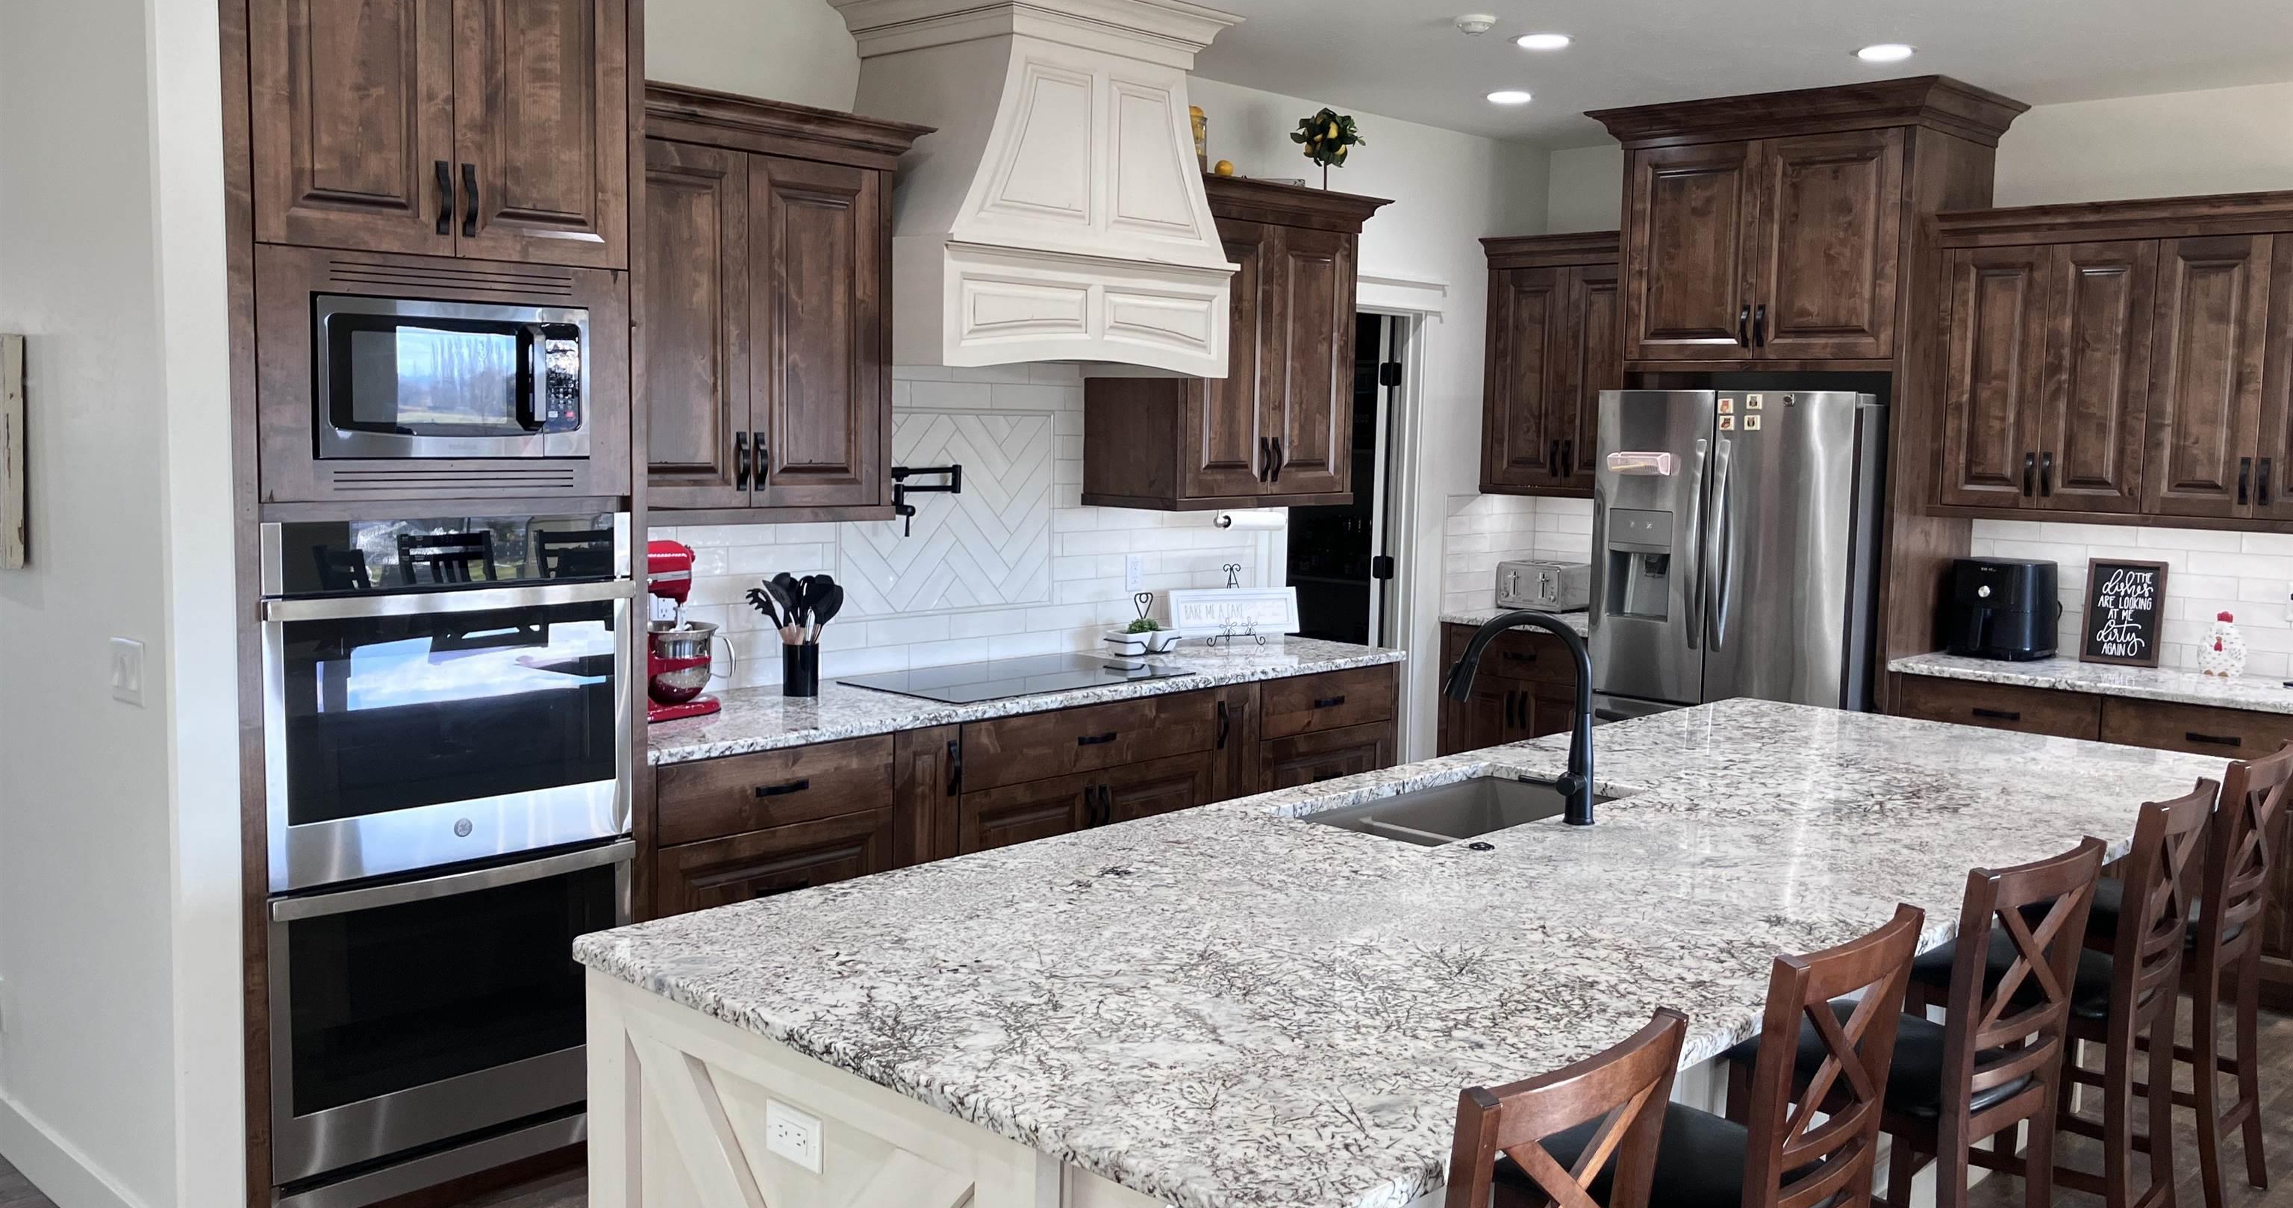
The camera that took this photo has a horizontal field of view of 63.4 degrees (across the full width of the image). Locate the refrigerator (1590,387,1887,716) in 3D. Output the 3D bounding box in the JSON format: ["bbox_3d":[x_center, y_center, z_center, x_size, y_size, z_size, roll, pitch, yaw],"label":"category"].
[{"bbox_3d":[2.183,0.152,6.540,0.915,1.786,0.875,6,7,43],"label":"refrigerator"}]

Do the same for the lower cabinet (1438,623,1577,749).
[{"bbox_3d":[1.620,0.526,7.240,0.750,0.884,0.605,6,8,44],"label":"lower cabinet"}]

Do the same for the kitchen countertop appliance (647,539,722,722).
[{"bbox_3d":[-1.177,0.059,4.566,0.262,0.422,0.372,4,6,31],"label":"kitchen countertop appliance"}]

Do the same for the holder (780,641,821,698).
[{"bbox_3d":[-0.919,0.170,4.928,0.099,0.142,0.099,1,5,0],"label":"holder"}]

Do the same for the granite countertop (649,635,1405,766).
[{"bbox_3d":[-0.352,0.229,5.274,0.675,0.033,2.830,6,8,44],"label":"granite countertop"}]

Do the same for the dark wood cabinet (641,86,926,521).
[{"bbox_3d":[-1.056,-0.700,4.575,0.475,0.992,0.960,6,8,44],"label":"dark wood cabinet"}]

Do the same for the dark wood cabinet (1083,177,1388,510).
[{"bbox_3d":[0.295,-0.822,6.008,0.463,1.011,0.976,6,7,43],"label":"dark wood cabinet"}]

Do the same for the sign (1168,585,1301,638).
[{"bbox_3d":[0.295,0.030,6.180,0.466,0.155,0.022,-1,-8,-24],"label":"sign"}]

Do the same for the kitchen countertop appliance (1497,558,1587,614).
[{"bbox_3d":[1.620,-0.071,7.540,0.292,0.194,0.277,6,7,43],"label":"kitchen countertop appliance"}]

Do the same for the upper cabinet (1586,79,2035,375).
[{"bbox_3d":[2.273,-1.255,6.477,1.227,0.905,0.815,6,7,43],"label":"upper cabinet"}]

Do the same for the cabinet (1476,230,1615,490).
[{"bbox_3d":[1.705,-0.908,7.152,0.740,0.986,0.445,6,8,44],"label":"cabinet"}]

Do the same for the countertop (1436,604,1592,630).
[{"bbox_3d":[1.637,0.069,7.269,0.790,0.035,0.689,6,7,43],"label":"countertop"}]

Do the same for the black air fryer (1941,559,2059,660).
[{"bbox_3d":[2.842,0.017,6.197,0.275,0.318,0.315,6,8,44],"label":"black air fryer"}]

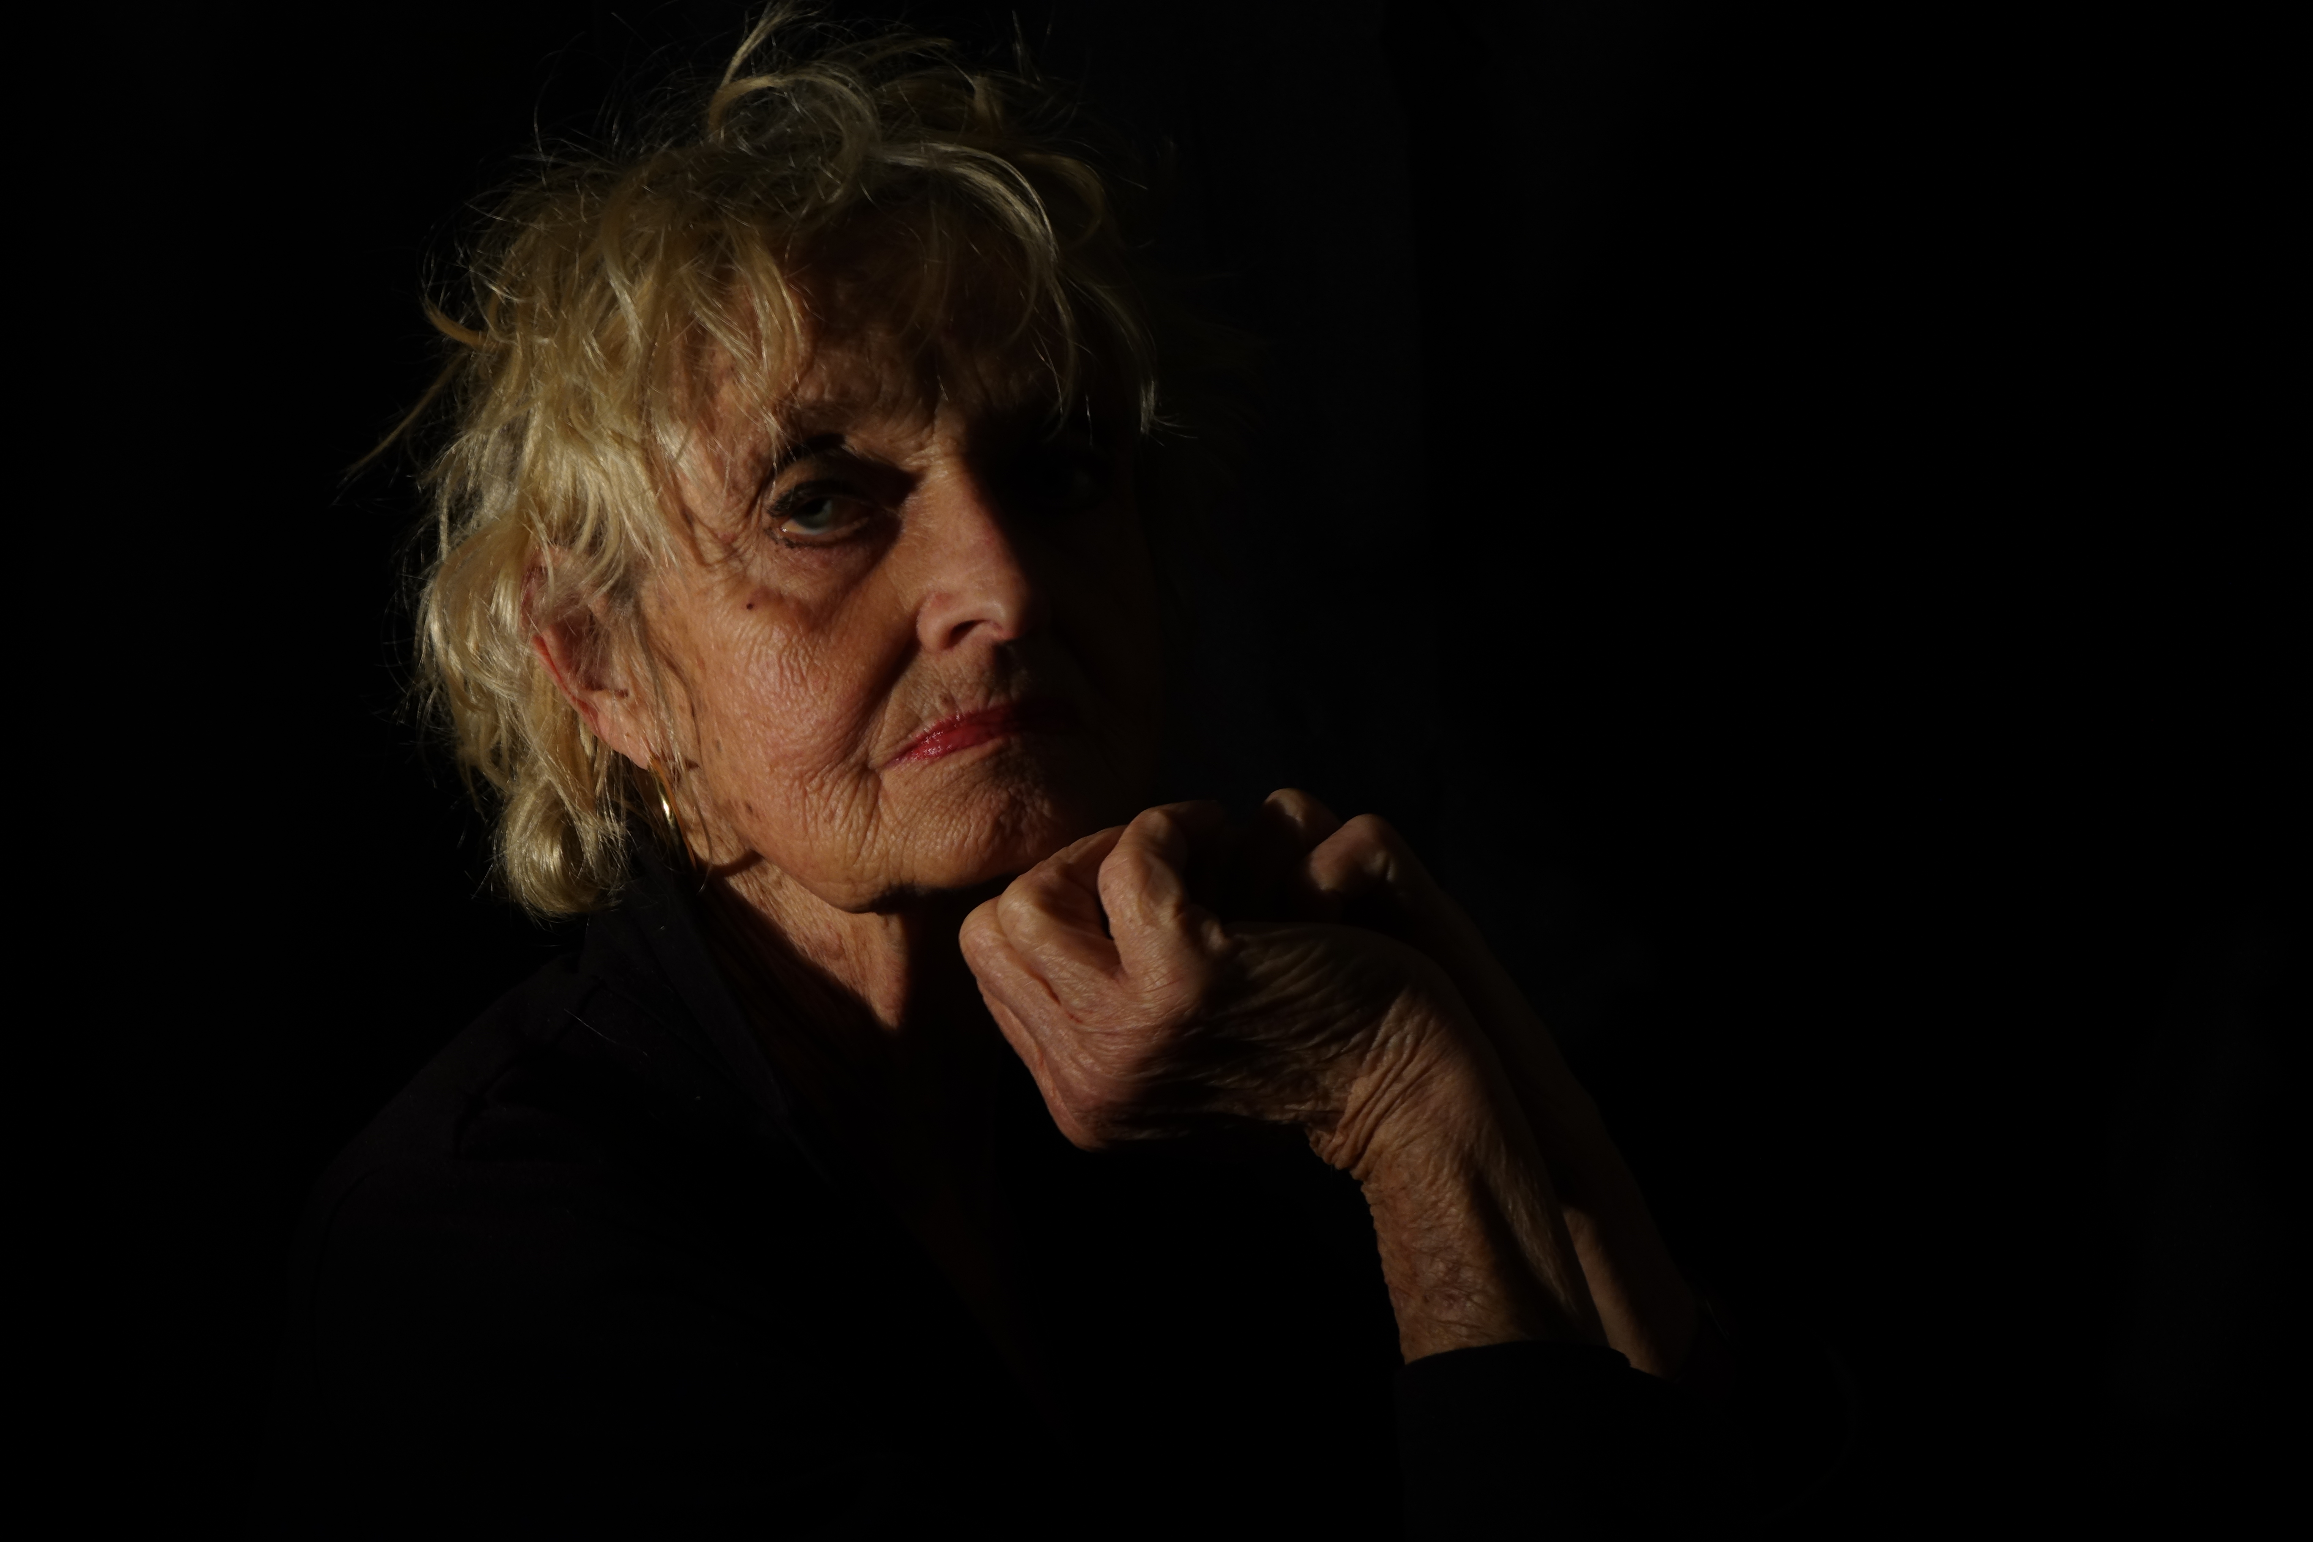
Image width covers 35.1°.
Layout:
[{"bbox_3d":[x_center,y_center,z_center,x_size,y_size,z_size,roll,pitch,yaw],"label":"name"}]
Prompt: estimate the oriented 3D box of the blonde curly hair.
[{"bbox_3d":[-0.095,-0.085,1.035,0.230,0.250,0.235,-4,-3,-20],"label":"blonde curly hair"}]

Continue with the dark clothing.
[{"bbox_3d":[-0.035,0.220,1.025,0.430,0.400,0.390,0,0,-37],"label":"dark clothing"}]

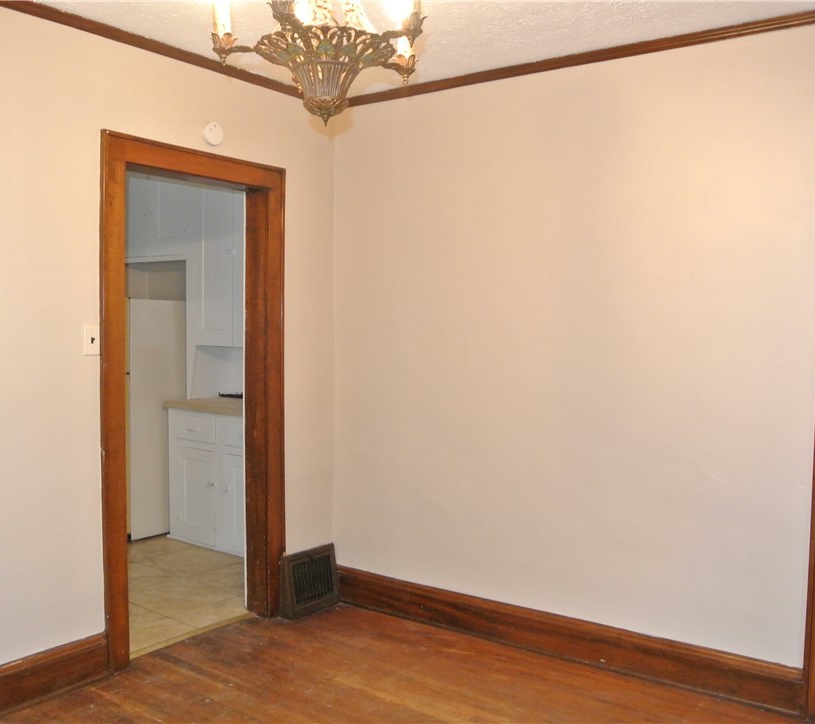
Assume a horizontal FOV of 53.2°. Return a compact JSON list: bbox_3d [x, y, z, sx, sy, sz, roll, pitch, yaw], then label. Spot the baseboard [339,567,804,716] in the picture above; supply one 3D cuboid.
[{"bbox_3d":[0.512,1.153,3.480,2.200,0.180,0.035,2,3,36],"label":"baseboard"}]

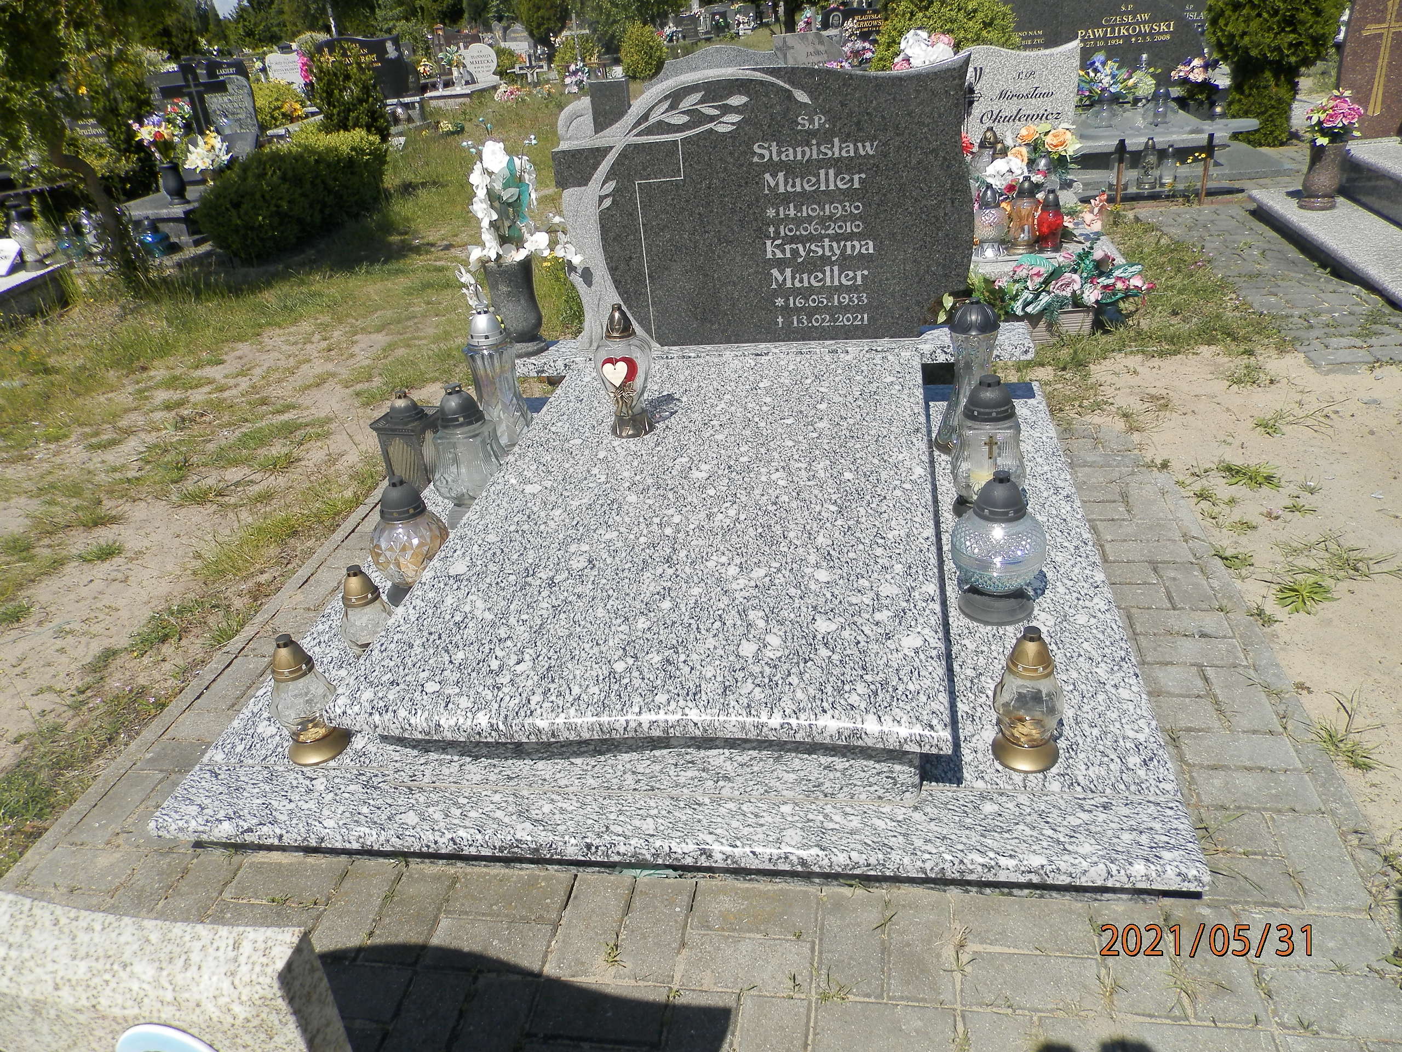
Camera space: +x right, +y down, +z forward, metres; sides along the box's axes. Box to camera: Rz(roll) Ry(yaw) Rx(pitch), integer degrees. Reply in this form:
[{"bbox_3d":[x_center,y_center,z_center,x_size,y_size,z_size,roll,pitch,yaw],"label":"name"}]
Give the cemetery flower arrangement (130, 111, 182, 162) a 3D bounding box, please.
[{"bbox_3d":[-3.353,-2.392,6.239,0.320,0.330,0.300,-1,29,11],"label":"cemetery flower arrangement"}]

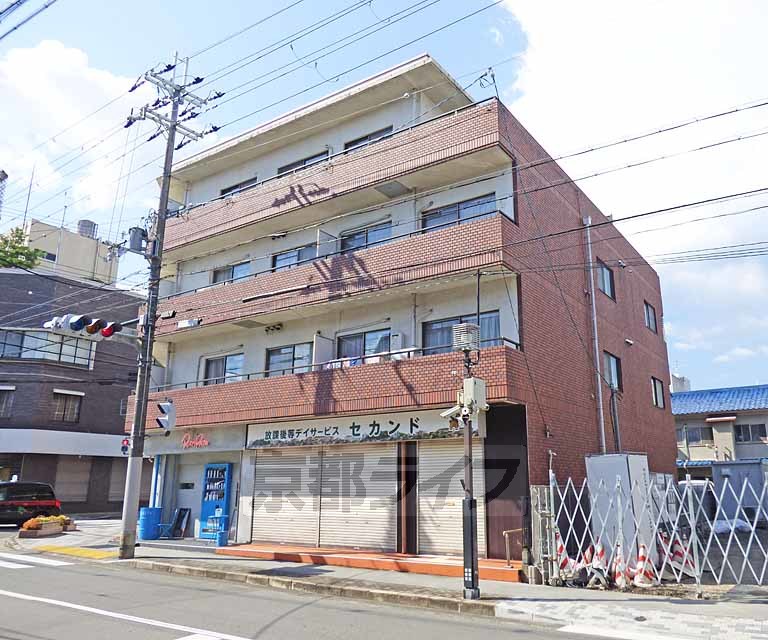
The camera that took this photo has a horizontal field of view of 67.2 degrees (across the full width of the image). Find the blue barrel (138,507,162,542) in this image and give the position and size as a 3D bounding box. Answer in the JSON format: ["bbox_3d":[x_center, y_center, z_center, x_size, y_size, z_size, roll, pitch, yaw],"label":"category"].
[{"bbox_3d":[-6.602,5.766,16.416,0.580,0.850,0.580,-10,-19,31],"label":"blue barrel"}]

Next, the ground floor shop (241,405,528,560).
[{"bbox_3d":[-0.073,4.046,14.452,8.360,3.100,2.200,-11,-19,34],"label":"ground floor shop"}]

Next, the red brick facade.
[{"bbox_3d":[1.187,1.468,19.124,11.975,7.959,12.762,-11,-19,34],"label":"red brick facade"}]

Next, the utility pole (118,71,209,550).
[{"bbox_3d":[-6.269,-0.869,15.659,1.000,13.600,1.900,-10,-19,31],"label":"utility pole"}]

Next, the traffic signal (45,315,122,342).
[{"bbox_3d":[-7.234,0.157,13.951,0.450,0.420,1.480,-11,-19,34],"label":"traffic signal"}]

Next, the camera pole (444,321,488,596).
[{"bbox_3d":[1.254,2.113,9.306,0.600,4.349,0.600,-11,-19,34],"label":"camera pole"}]

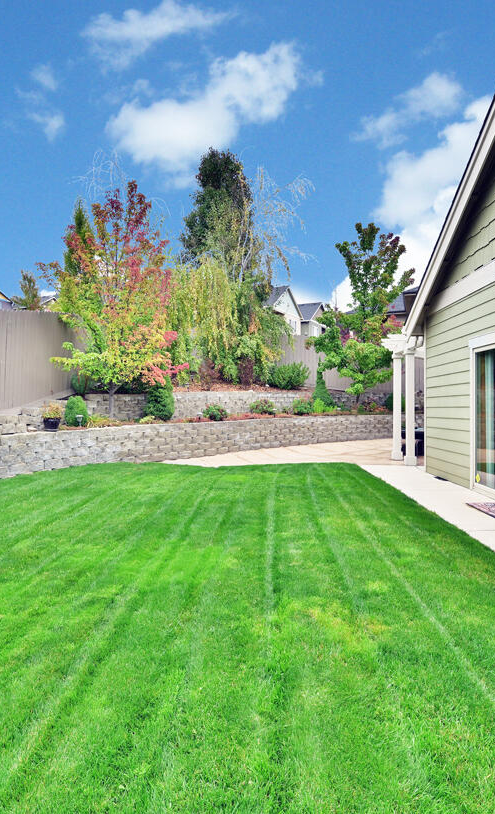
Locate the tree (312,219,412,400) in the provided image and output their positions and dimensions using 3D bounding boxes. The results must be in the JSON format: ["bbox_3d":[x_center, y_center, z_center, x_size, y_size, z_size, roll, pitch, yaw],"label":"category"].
[{"bbox_3d":[3.660,-3.000,15.500,3.350,6.000,3.200,0,1,1],"label":"tree"}]

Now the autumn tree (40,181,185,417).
[{"bbox_3d":[-3.080,-2.470,10.800,3.200,5.350,3.000,0,1,1],"label":"autumn tree"}]

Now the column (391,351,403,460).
[{"bbox_3d":[3.375,-0.020,10.680,0.250,2.430,0.250,0,1,1],"label":"column"}]

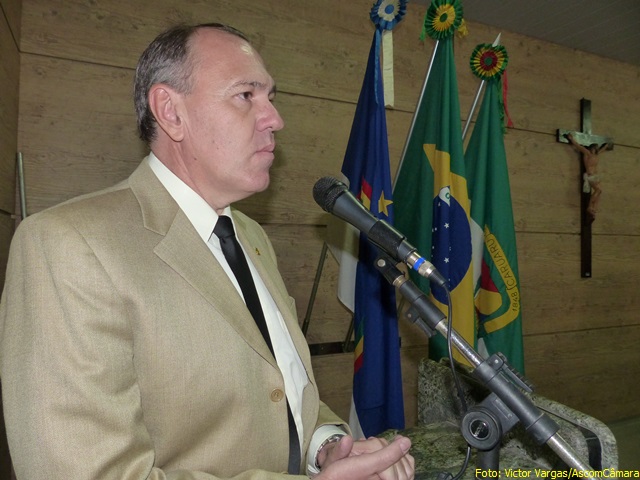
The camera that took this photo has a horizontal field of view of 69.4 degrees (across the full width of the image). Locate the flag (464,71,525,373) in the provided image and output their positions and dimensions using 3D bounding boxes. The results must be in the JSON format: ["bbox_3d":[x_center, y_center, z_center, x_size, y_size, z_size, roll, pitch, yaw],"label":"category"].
[{"bbox_3d":[0.845,0.030,2.280,0.340,1.760,0.220,0,-2,-5],"label":"flag"}]

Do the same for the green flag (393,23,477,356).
[{"bbox_3d":[0.537,-0.056,2.150,0.370,1.830,0.240,0,-2,-5],"label":"green flag"}]

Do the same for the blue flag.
[{"bbox_3d":[0.215,-0.029,2.050,0.320,1.840,0.220,0,-2,-5],"label":"blue flag"}]

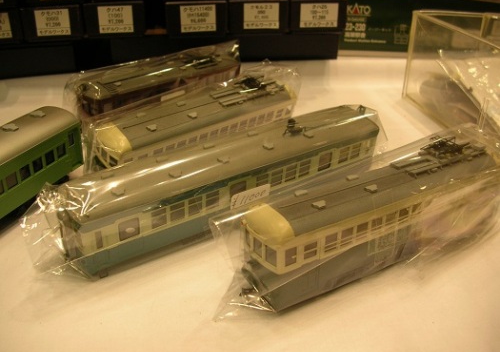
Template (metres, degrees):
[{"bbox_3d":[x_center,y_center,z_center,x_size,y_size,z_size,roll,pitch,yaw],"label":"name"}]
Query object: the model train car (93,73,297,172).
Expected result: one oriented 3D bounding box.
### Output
[{"bbox_3d":[-0.031,-0.028,0.334,0.035,0.044,0.151,25,35,39],"label":"model train car"}]

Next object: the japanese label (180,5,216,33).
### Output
[{"bbox_3d":[-0.058,-0.175,0.563,0.040,0.028,0.001,-3,27,-9],"label":"japanese label"}]

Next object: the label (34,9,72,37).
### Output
[{"bbox_3d":[-0.217,-0.169,0.557,0.036,0.028,0.001,-3,27,-9],"label":"label"}]

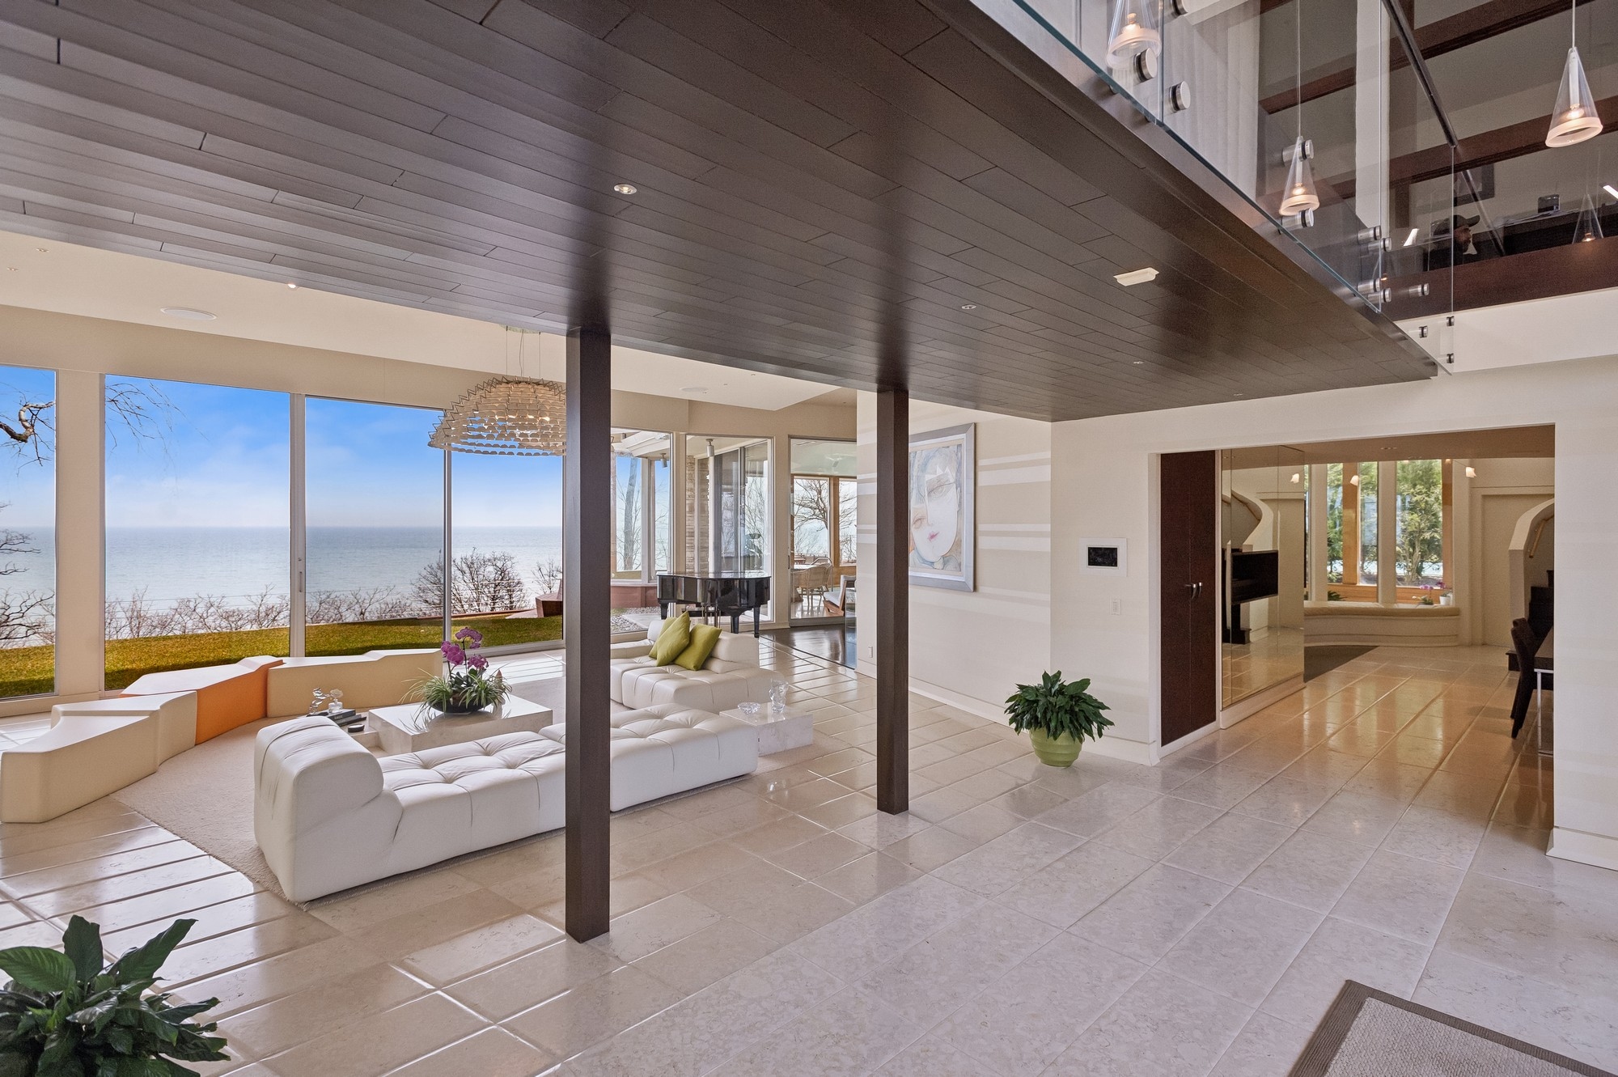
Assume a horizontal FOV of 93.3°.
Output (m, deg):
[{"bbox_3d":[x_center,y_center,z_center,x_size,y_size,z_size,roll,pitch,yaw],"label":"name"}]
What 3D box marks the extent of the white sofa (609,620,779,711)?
[{"bbox_3d":[-1.393,1.278,7.985,1.232,0.686,1.901,-1,1,-43],"label":"white sofa"}]

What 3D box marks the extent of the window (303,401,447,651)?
[{"bbox_3d":[-5.200,-0.072,9.224,0.106,3.098,1.528,1,1,45],"label":"window"}]

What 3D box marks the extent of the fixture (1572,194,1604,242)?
[{"bbox_3d":[4.393,-1.790,4.300,0.190,0.300,0.190,0,1,0],"label":"fixture"}]

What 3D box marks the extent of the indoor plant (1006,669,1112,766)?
[{"bbox_3d":[1.847,1.318,5.673,0.774,0.686,0.739,0,1,0],"label":"indoor plant"}]

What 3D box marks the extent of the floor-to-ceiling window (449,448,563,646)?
[{"bbox_3d":[-4.080,-0.092,10.356,0.106,3.098,1.561,1,1,45],"label":"floor-to-ceiling window"}]

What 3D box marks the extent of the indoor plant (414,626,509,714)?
[{"bbox_3d":[-2.861,1.070,6.303,0.774,0.686,0.704,0,1,0],"label":"indoor plant"}]

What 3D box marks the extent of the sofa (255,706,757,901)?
[{"bbox_3d":[-1.721,1.337,4.887,2.763,0.678,0.986,-1,1,-43],"label":"sofa"}]

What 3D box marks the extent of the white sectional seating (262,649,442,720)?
[{"bbox_3d":[-4.469,1.381,7.651,1.478,0.493,0.669,-1,1,-28],"label":"white sectional seating"}]

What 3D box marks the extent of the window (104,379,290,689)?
[{"bbox_3d":[-6.380,-0.051,8.032,0.106,3.098,1.540,1,1,45],"label":"window"}]

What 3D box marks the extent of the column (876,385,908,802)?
[{"bbox_3d":[0.527,0.375,4.753,0.134,2.605,0.134,-1,1,-43],"label":"column"}]

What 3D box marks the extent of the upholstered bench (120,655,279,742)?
[{"bbox_3d":[-5.333,1.403,6.661,0.827,0.484,1.285,0,1,-3],"label":"upholstered bench"}]

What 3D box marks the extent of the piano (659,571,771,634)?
[{"bbox_3d":[-1.461,1.061,11.900,1.514,0.986,1.443,0,1,23],"label":"piano"}]

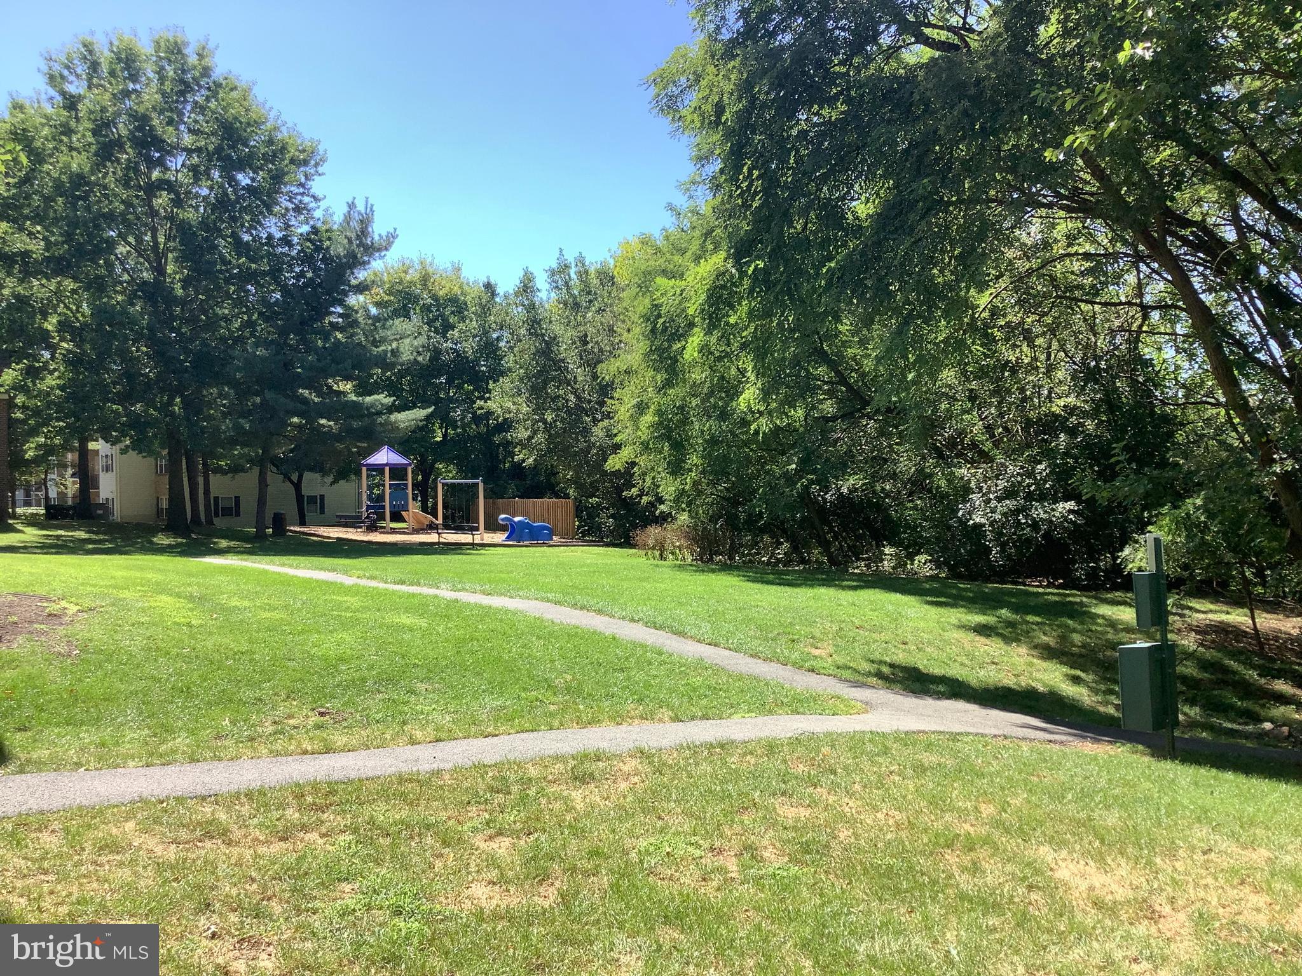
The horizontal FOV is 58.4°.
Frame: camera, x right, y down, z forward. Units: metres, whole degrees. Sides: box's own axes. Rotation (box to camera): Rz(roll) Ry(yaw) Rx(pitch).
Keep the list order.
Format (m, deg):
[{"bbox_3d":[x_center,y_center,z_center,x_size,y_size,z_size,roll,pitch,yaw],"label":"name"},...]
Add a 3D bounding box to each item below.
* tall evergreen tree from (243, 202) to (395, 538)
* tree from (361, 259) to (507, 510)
[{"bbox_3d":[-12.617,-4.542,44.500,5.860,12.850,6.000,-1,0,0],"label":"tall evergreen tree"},{"bbox_3d":[-10.616,-4.923,57.000,7.160,12.580,7.000,-1,0,0],"label":"tree"}]

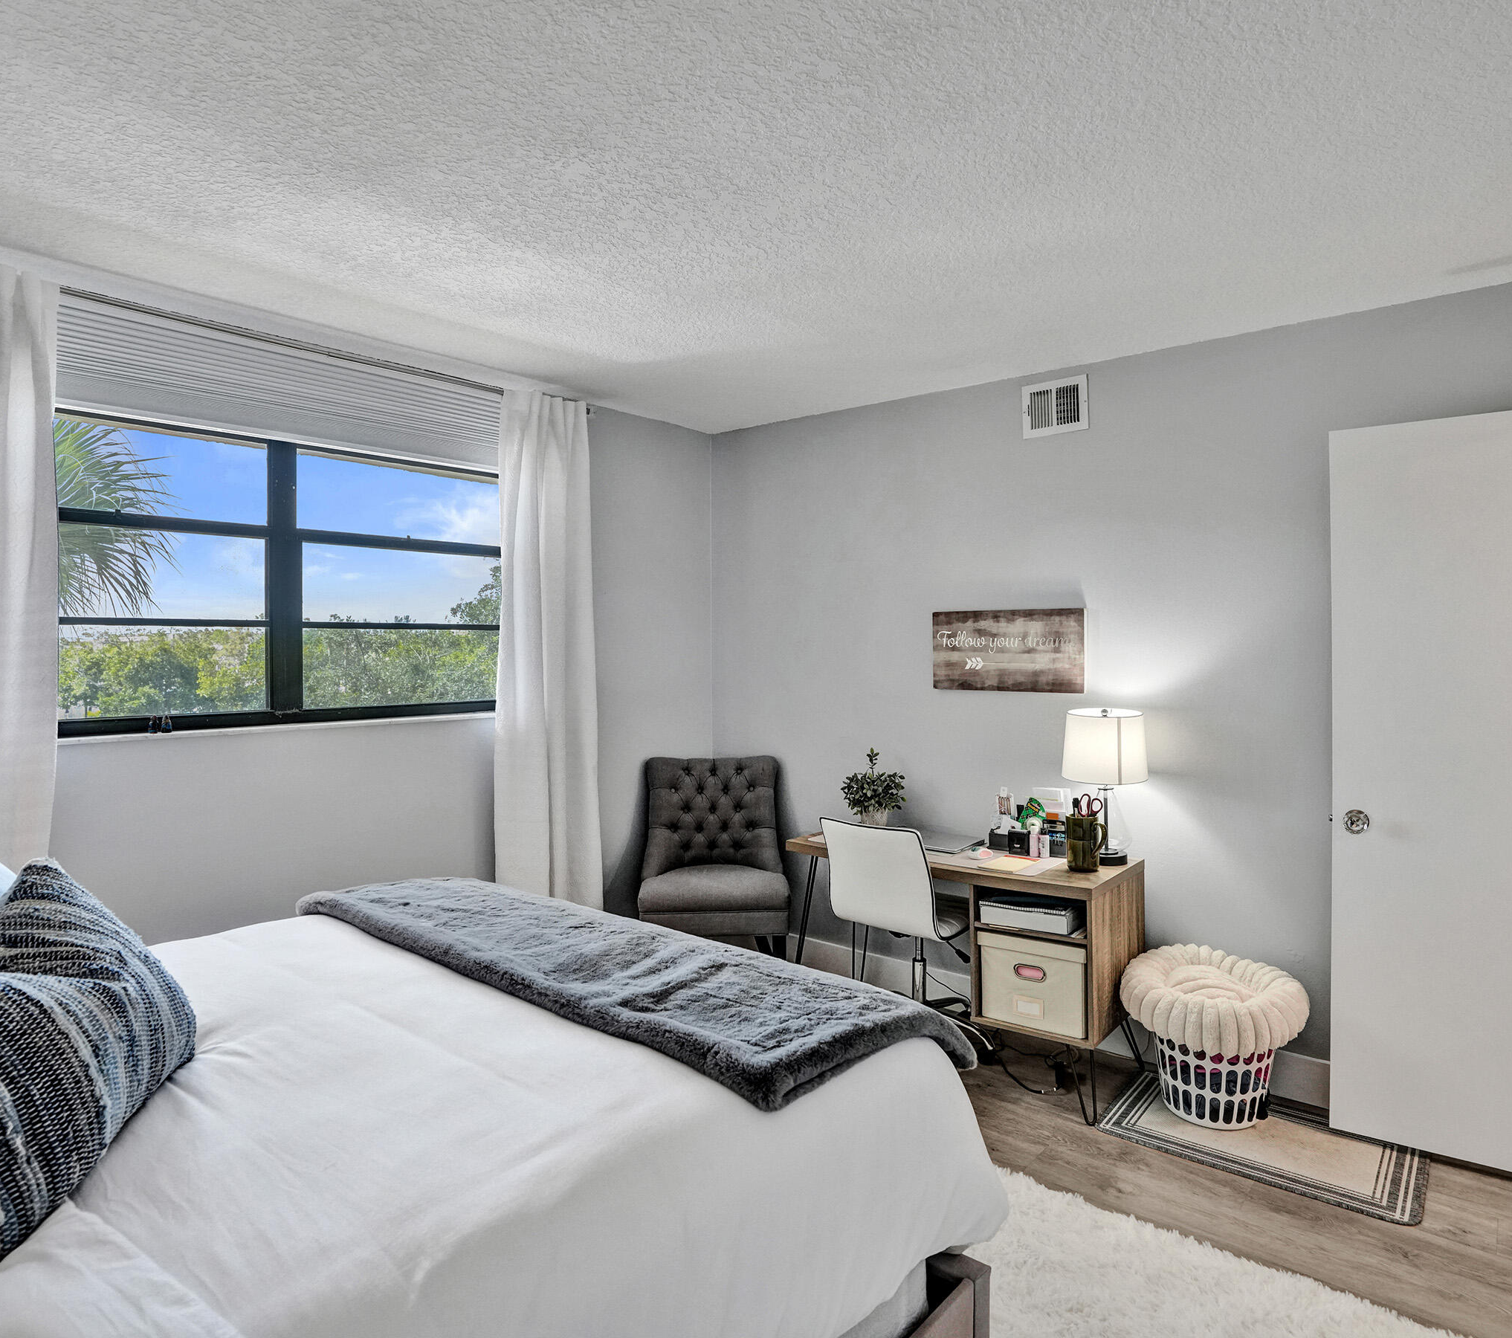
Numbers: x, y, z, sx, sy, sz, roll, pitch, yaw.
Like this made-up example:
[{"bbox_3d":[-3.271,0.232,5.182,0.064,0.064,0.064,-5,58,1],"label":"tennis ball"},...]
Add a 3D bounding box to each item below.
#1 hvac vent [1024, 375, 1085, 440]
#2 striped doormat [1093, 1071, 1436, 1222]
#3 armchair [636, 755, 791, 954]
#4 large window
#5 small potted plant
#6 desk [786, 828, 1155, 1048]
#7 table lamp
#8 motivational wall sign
[{"bbox_3d":[1.066,-0.938,3.188,0.235,0.190,0.022,0,2,39],"label":"hvac vent"},{"bbox_3d":[1.458,1.354,2.588,0.775,0.010,0.455,0,2,39],"label":"striped doormat"},{"bbox_3d":[-0.158,0.883,3.721,0.590,0.960,0.640,-1,1,-2],"label":"armchair"},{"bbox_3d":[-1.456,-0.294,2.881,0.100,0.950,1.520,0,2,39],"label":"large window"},{"bbox_3d":[0.469,0.478,3.562,0.260,0.333,0.260,-1,1,0],"label":"small potted plant"},{"bbox_3d":[0.710,1.004,3.191,1.145,0.710,0.475,0,2,39],"label":"desk"},{"bbox_3d":[1.169,0.388,2.980,0.275,0.513,0.275,0,2,39],"label":"table lamp"},{"bbox_3d":[0.930,-0.067,3.330,0.595,0.300,0.028,0,2,39],"label":"motivational wall sign"}]

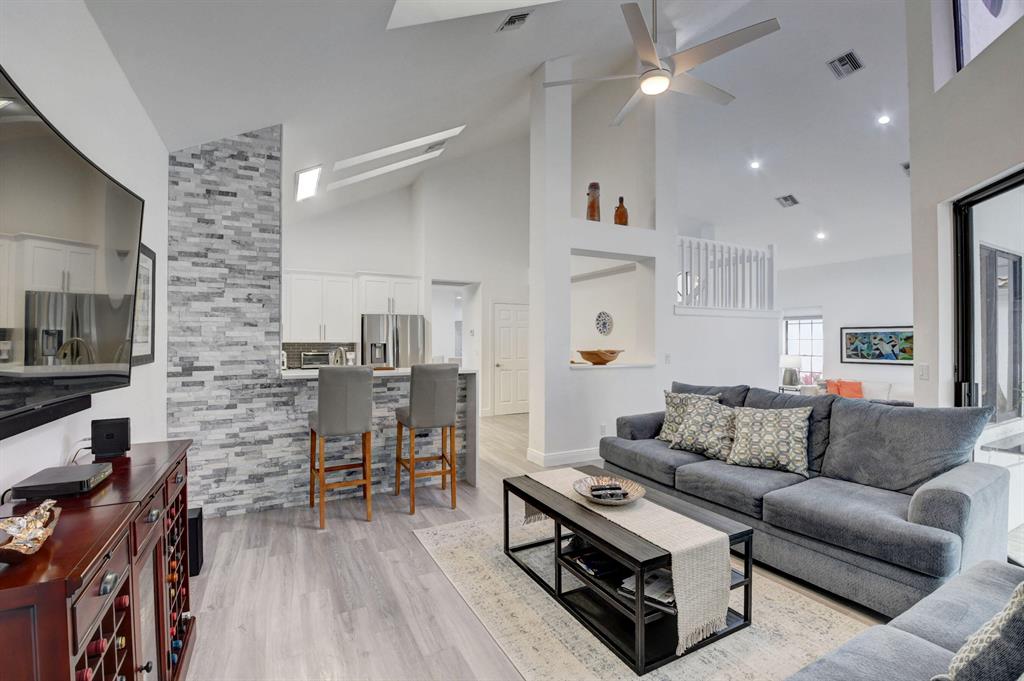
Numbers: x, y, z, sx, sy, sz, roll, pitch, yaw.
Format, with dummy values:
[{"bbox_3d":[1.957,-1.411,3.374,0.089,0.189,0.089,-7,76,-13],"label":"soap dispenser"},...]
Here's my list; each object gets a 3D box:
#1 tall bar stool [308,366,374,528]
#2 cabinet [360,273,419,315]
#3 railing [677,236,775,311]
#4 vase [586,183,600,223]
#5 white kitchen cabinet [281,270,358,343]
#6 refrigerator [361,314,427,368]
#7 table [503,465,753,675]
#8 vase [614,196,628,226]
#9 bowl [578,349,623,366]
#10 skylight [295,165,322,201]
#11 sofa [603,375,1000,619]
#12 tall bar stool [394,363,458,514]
[{"bbox_3d":[-1.327,0.774,3.326,0.415,1.140,0.510,0,0,-26],"label":"tall bar stool"},{"bbox_3d":[-1.969,-0.685,6.670,0.930,0.570,0.660,0,0,-29],"label":"cabinet"},{"bbox_3d":[3.140,-0.957,6.171,2.210,0.980,0.090,0,0,-29],"label":"railing"},{"bbox_3d":[0.978,-1.629,5.089,0.155,0.510,0.155,0,0,-29],"label":"vase"},{"bbox_3d":[-2.880,-0.484,6.374,0.950,1.030,0.340,0,0,-29],"label":"white kitchen cabinet"},{"bbox_3d":[-1.921,0.487,6.644,0.910,1.755,0.820,0,0,-29],"label":"refrigerator"},{"bbox_3d":[0.539,1.116,2.365,0.708,0.452,1.145,0,0,-29],"label":"table"},{"bbox_3d":[1.362,-1.582,5.300,0.160,0.420,0.150,0,0,-29],"label":"vase"},{"bbox_3d":[1.076,0.207,5.155,0.560,0.195,0.520,0,0,0],"label":"bowl"},{"bbox_3d":[-2.471,-1.901,5.168,0.290,0.080,1.100,-29,13,-26],"label":"skylight"},{"bbox_3d":[1.702,0.874,3.008,0.970,0.950,2.285,0,0,-29],"label":"sofa"},{"bbox_3d":[-0.717,0.777,3.578,0.425,1.140,0.510,0,0,-21],"label":"tall bar stool"}]

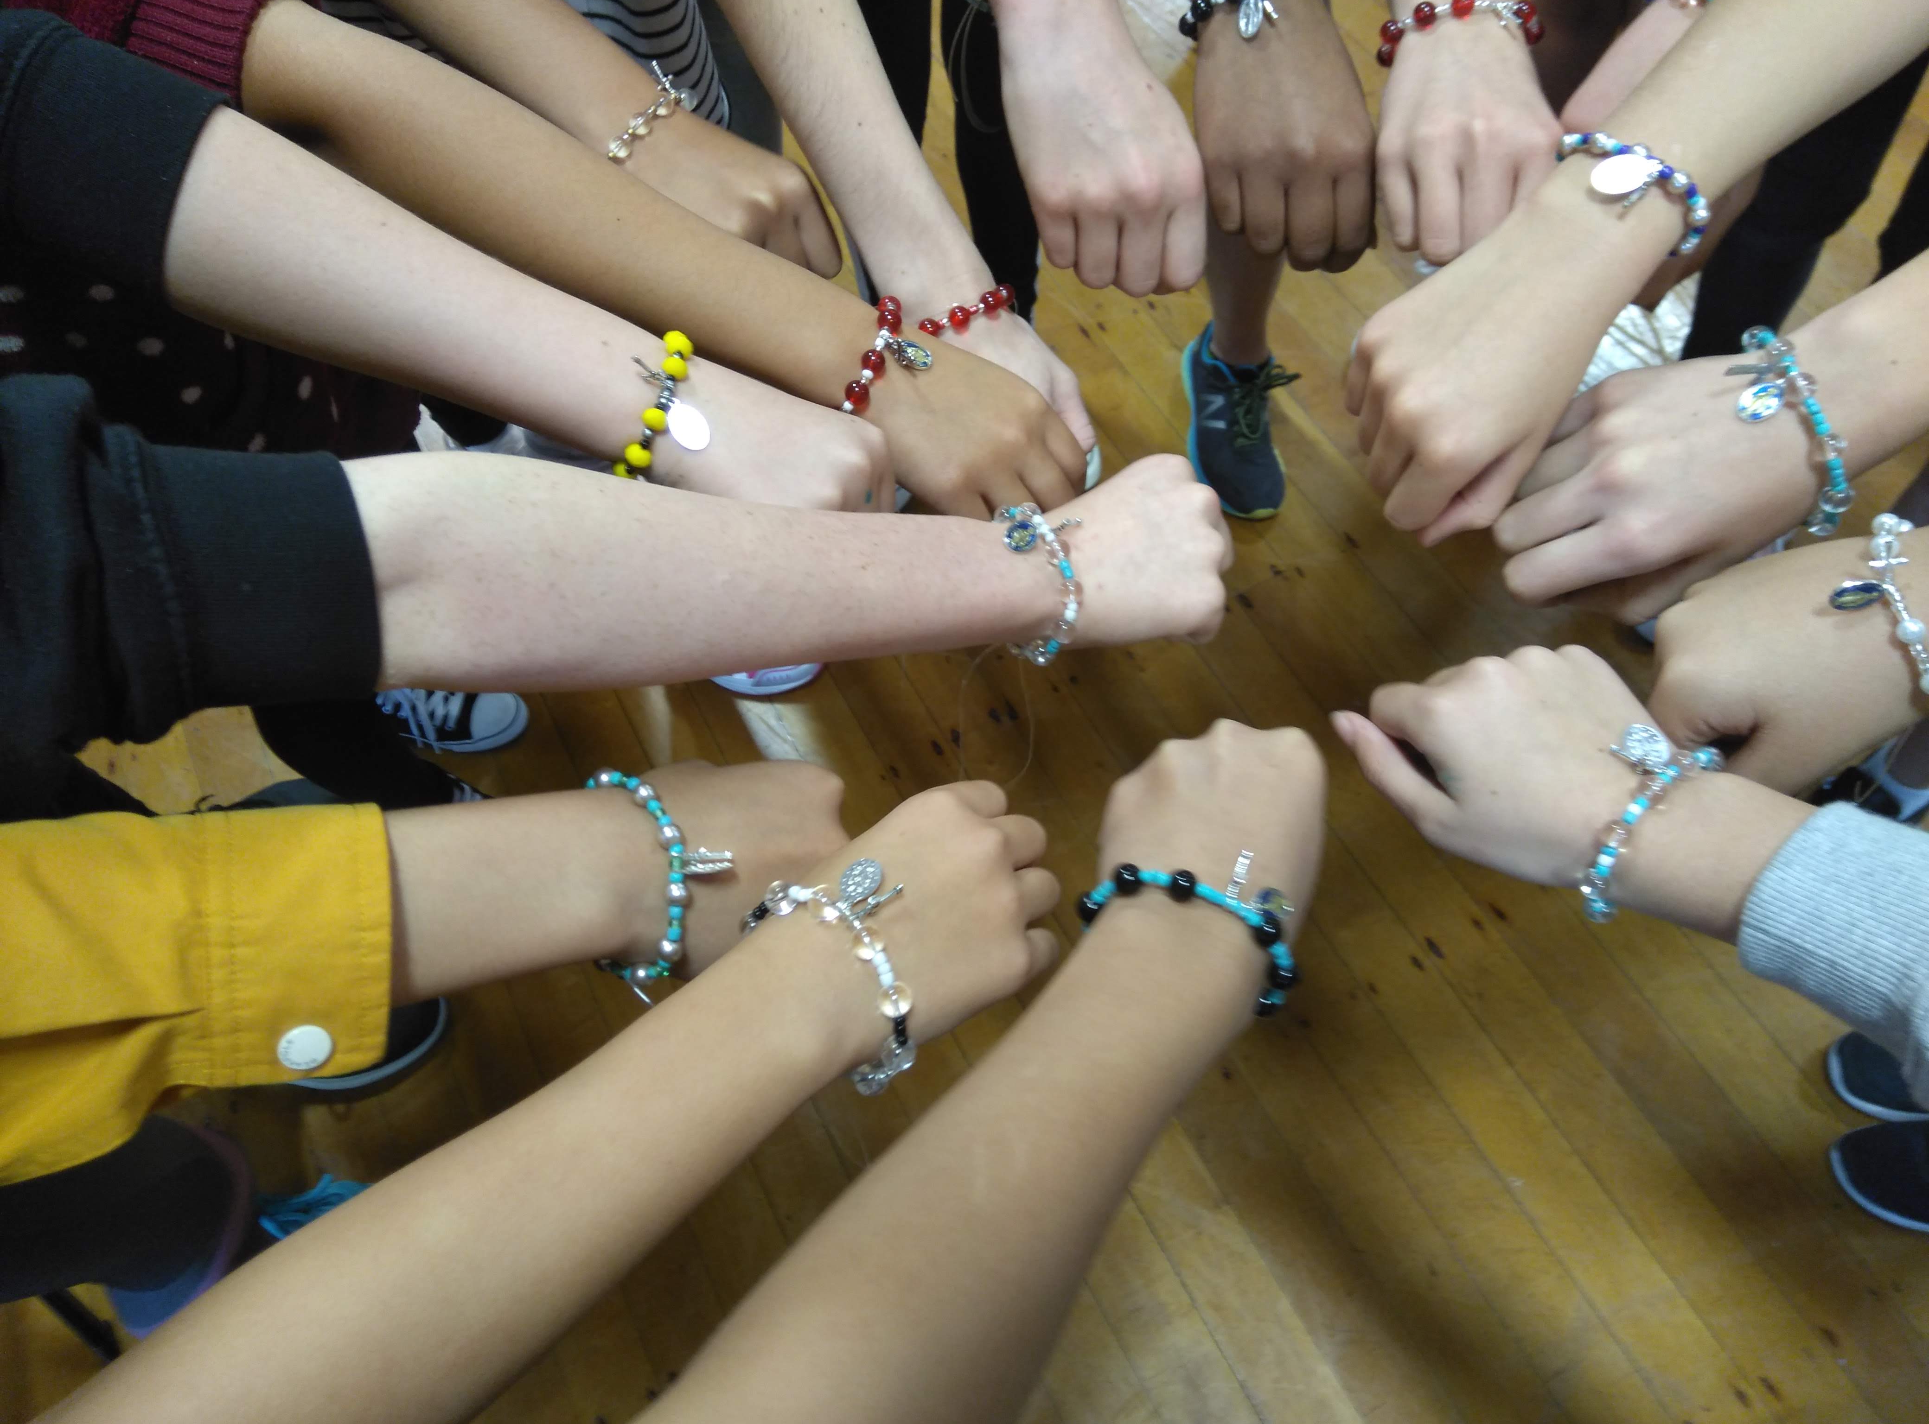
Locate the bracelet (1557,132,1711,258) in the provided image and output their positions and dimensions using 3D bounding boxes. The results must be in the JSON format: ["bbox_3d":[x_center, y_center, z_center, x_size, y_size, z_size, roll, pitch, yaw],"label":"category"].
[{"bbox_3d":[0.250,-0.195,0.445,0.065,0.058,0.020,41,90,17],"label":"bracelet"}]

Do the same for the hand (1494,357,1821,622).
[{"bbox_3d":[0.265,-0.085,0.445,0.105,0.055,0.075,-25,68,5],"label":"hand"}]

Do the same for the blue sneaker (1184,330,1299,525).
[{"bbox_3d":[0.331,-0.366,1.413,0.106,0.100,0.267,-6,67,0],"label":"blue sneaker"}]

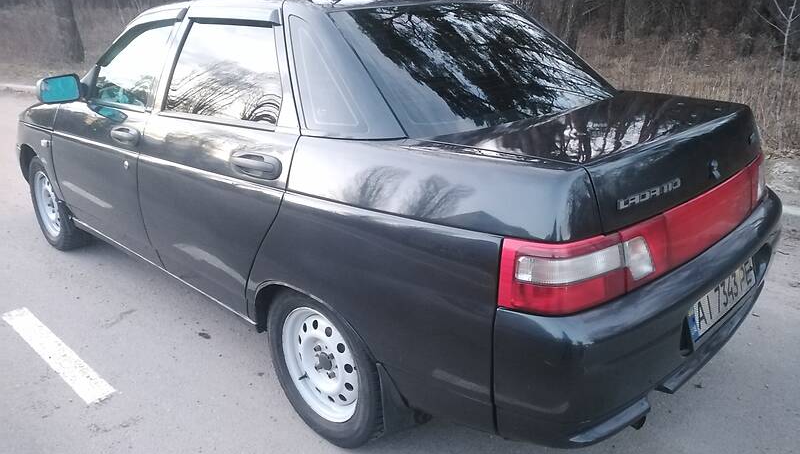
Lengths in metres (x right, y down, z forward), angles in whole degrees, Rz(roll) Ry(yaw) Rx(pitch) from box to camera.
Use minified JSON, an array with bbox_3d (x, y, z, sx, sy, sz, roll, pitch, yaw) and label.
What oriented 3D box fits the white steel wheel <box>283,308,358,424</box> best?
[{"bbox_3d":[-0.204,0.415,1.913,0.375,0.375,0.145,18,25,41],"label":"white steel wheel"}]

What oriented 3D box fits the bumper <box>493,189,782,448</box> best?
[{"bbox_3d":[0.850,0.190,1.771,0.290,0.380,1.620,18,25,41],"label":"bumper"}]

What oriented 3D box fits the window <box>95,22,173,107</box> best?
[{"bbox_3d":[-1.164,-0.695,2.564,0.640,0.370,0.050,18,4,41],"label":"window"}]

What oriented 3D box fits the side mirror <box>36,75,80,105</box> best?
[{"bbox_3d":[-1.505,-0.614,2.648,0.120,0.125,0.180,18,25,41],"label":"side mirror"}]

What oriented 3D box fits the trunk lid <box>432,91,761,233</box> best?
[{"bbox_3d":[0.655,-0.245,1.827,0.600,0.200,1.180,18,25,41],"label":"trunk lid"}]

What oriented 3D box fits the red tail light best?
[{"bbox_3d":[0.824,-0.044,1.720,0.180,0.190,1.580,18,25,41],"label":"red tail light"}]

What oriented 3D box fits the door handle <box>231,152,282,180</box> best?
[{"bbox_3d":[-0.424,-0.180,1.750,0.215,0.080,0.050,18,25,41],"label":"door handle"}]

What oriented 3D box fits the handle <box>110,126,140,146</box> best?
[{"bbox_3d":[-1.088,-0.363,2.375,0.215,0.080,0.050,18,25,41],"label":"handle"}]

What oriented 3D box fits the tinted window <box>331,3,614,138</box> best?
[{"bbox_3d":[0.303,-0.592,2.076,1.200,0.100,0.590,-18,62,-43],"label":"tinted window"}]

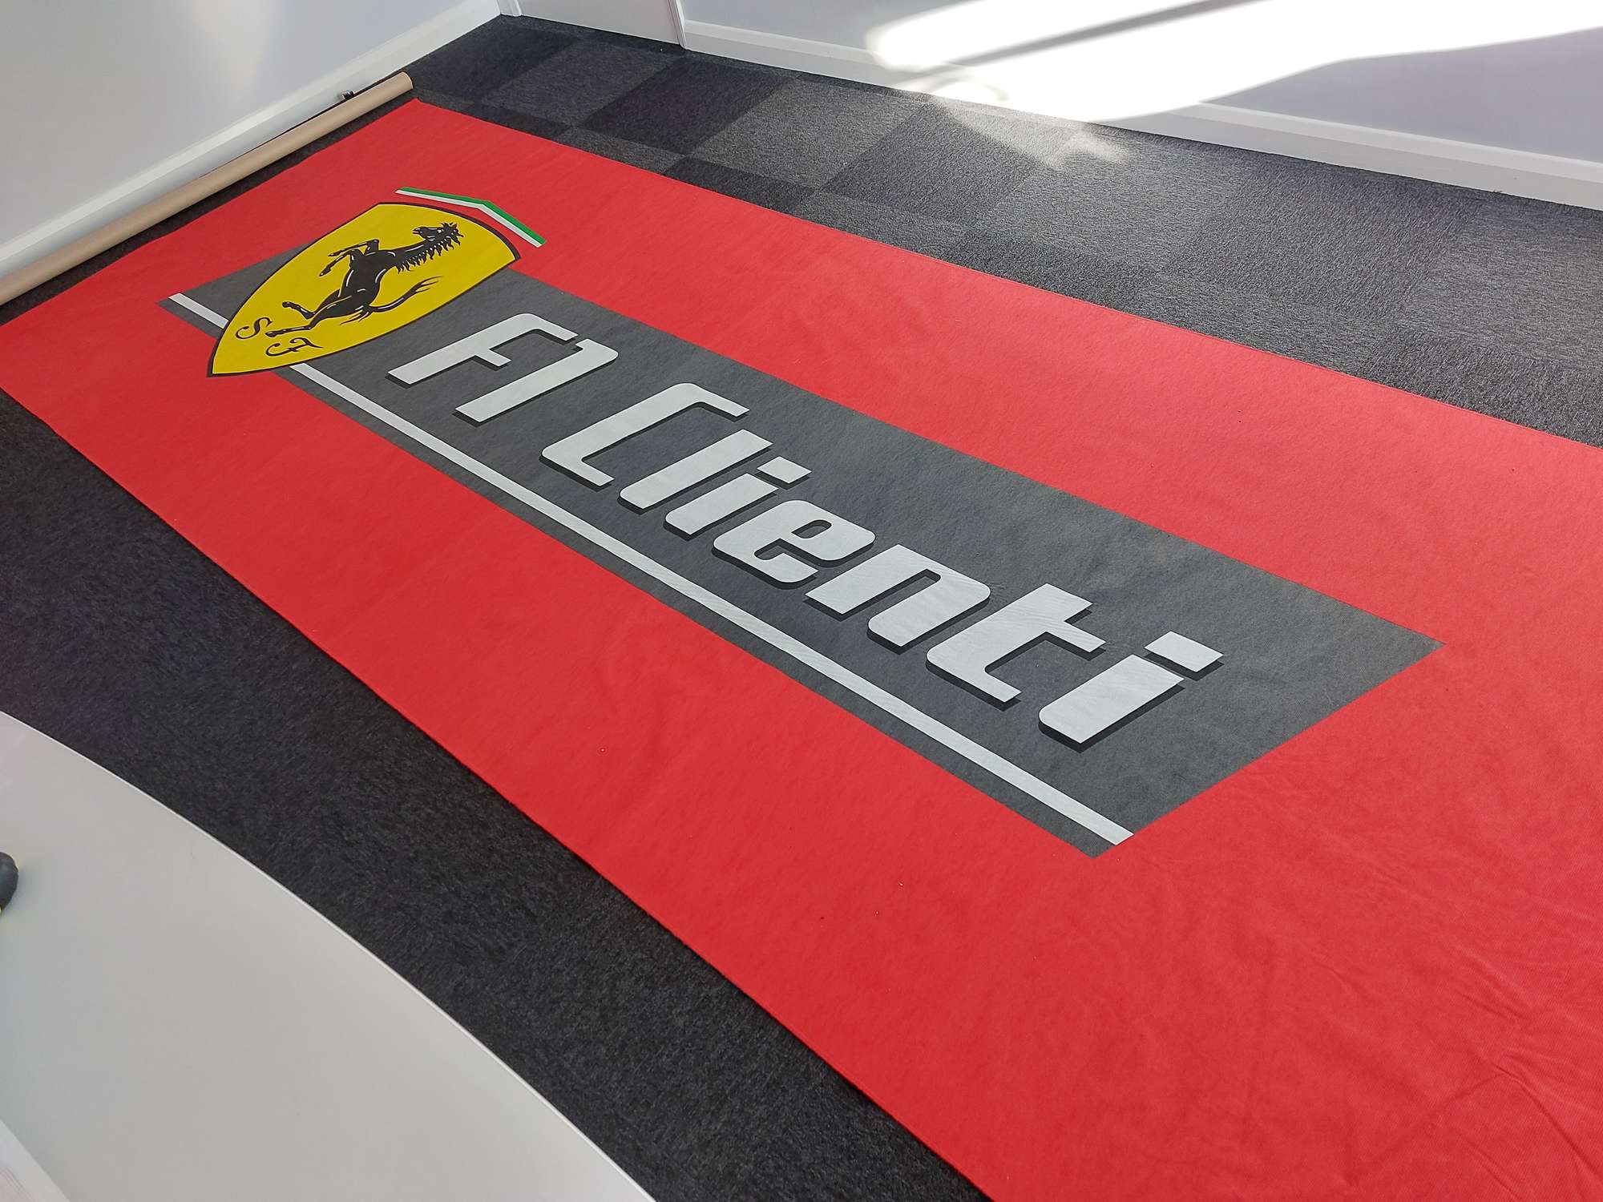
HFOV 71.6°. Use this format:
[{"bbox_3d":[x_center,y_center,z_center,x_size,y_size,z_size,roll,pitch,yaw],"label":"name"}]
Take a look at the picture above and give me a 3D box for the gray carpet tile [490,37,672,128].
[{"bbox_3d":[-0.752,-1.771,3.792,0.500,0.010,0.500,27,60,31],"label":"gray carpet tile"}]

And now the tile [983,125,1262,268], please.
[{"bbox_3d":[0.774,-0.996,2.757,0.500,0.010,0.500,27,60,31],"label":"tile"}]

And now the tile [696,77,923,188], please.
[{"bbox_3d":[0.011,-1.384,3.275,0.500,0.010,0.500,27,60,31],"label":"tile"}]

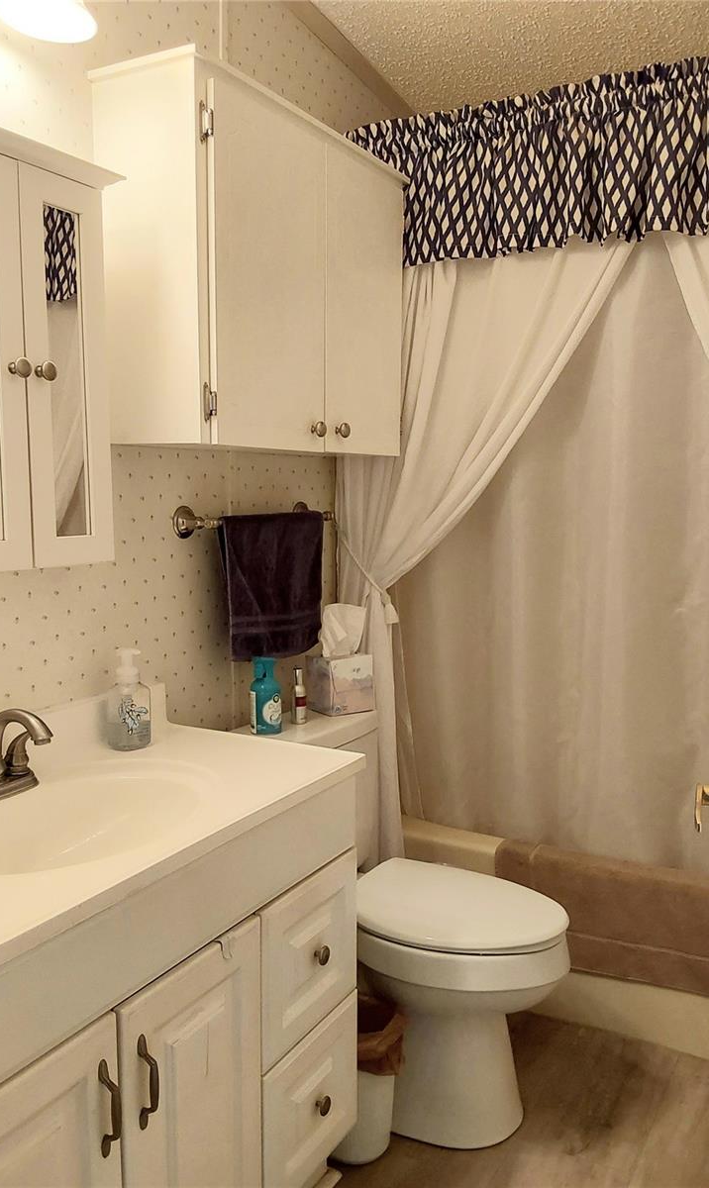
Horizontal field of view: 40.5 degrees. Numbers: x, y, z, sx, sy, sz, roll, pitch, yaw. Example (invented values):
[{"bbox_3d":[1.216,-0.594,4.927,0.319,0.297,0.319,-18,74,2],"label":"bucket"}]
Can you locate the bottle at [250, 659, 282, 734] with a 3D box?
[{"bbox_3d":[-0.195,0.221,2.101,0.060,0.165,0.066,0,7,0],"label":"bottle"}]

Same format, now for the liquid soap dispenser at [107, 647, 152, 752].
[{"bbox_3d":[-0.412,0.191,1.763,0.068,0.178,0.052,-5,8,-39],"label":"liquid soap dispenser"}]

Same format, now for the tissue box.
[{"bbox_3d":[-0.040,0.215,2.321,0.114,0.128,0.112,-5,8,-37],"label":"tissue box"}]

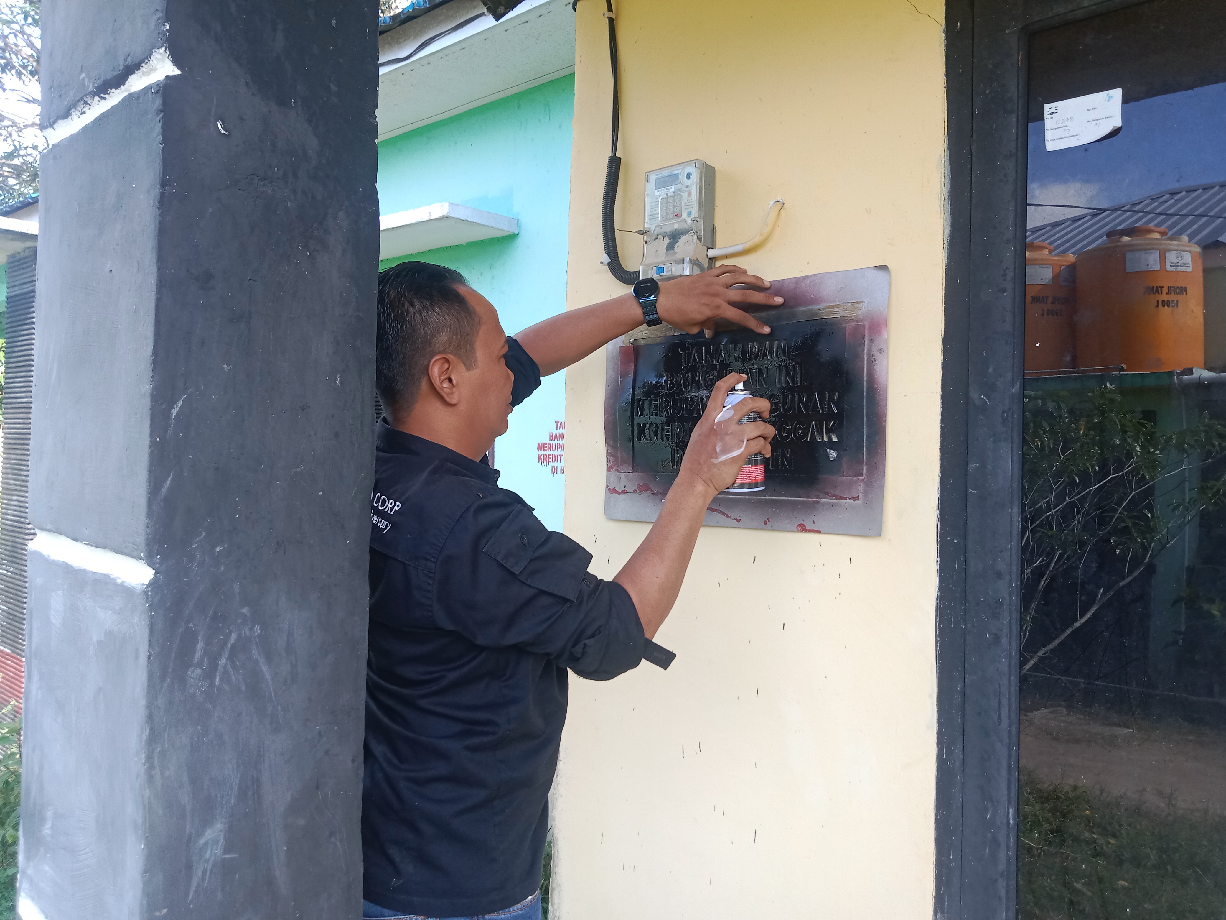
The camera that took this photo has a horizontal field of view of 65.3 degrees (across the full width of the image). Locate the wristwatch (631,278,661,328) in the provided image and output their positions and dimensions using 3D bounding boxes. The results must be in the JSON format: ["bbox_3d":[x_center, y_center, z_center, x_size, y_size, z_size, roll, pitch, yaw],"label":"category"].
[{"bbox_3d":[0.060,-0.259,1.570,0.044,0.070,0.057,-14,-31,7],"label":"wristwatch"}]

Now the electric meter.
[{"bbox_3d":[0.114,-0.410,1.679,0.113,0.197,0.065,0,-1,40],"label":"electric meter"}]

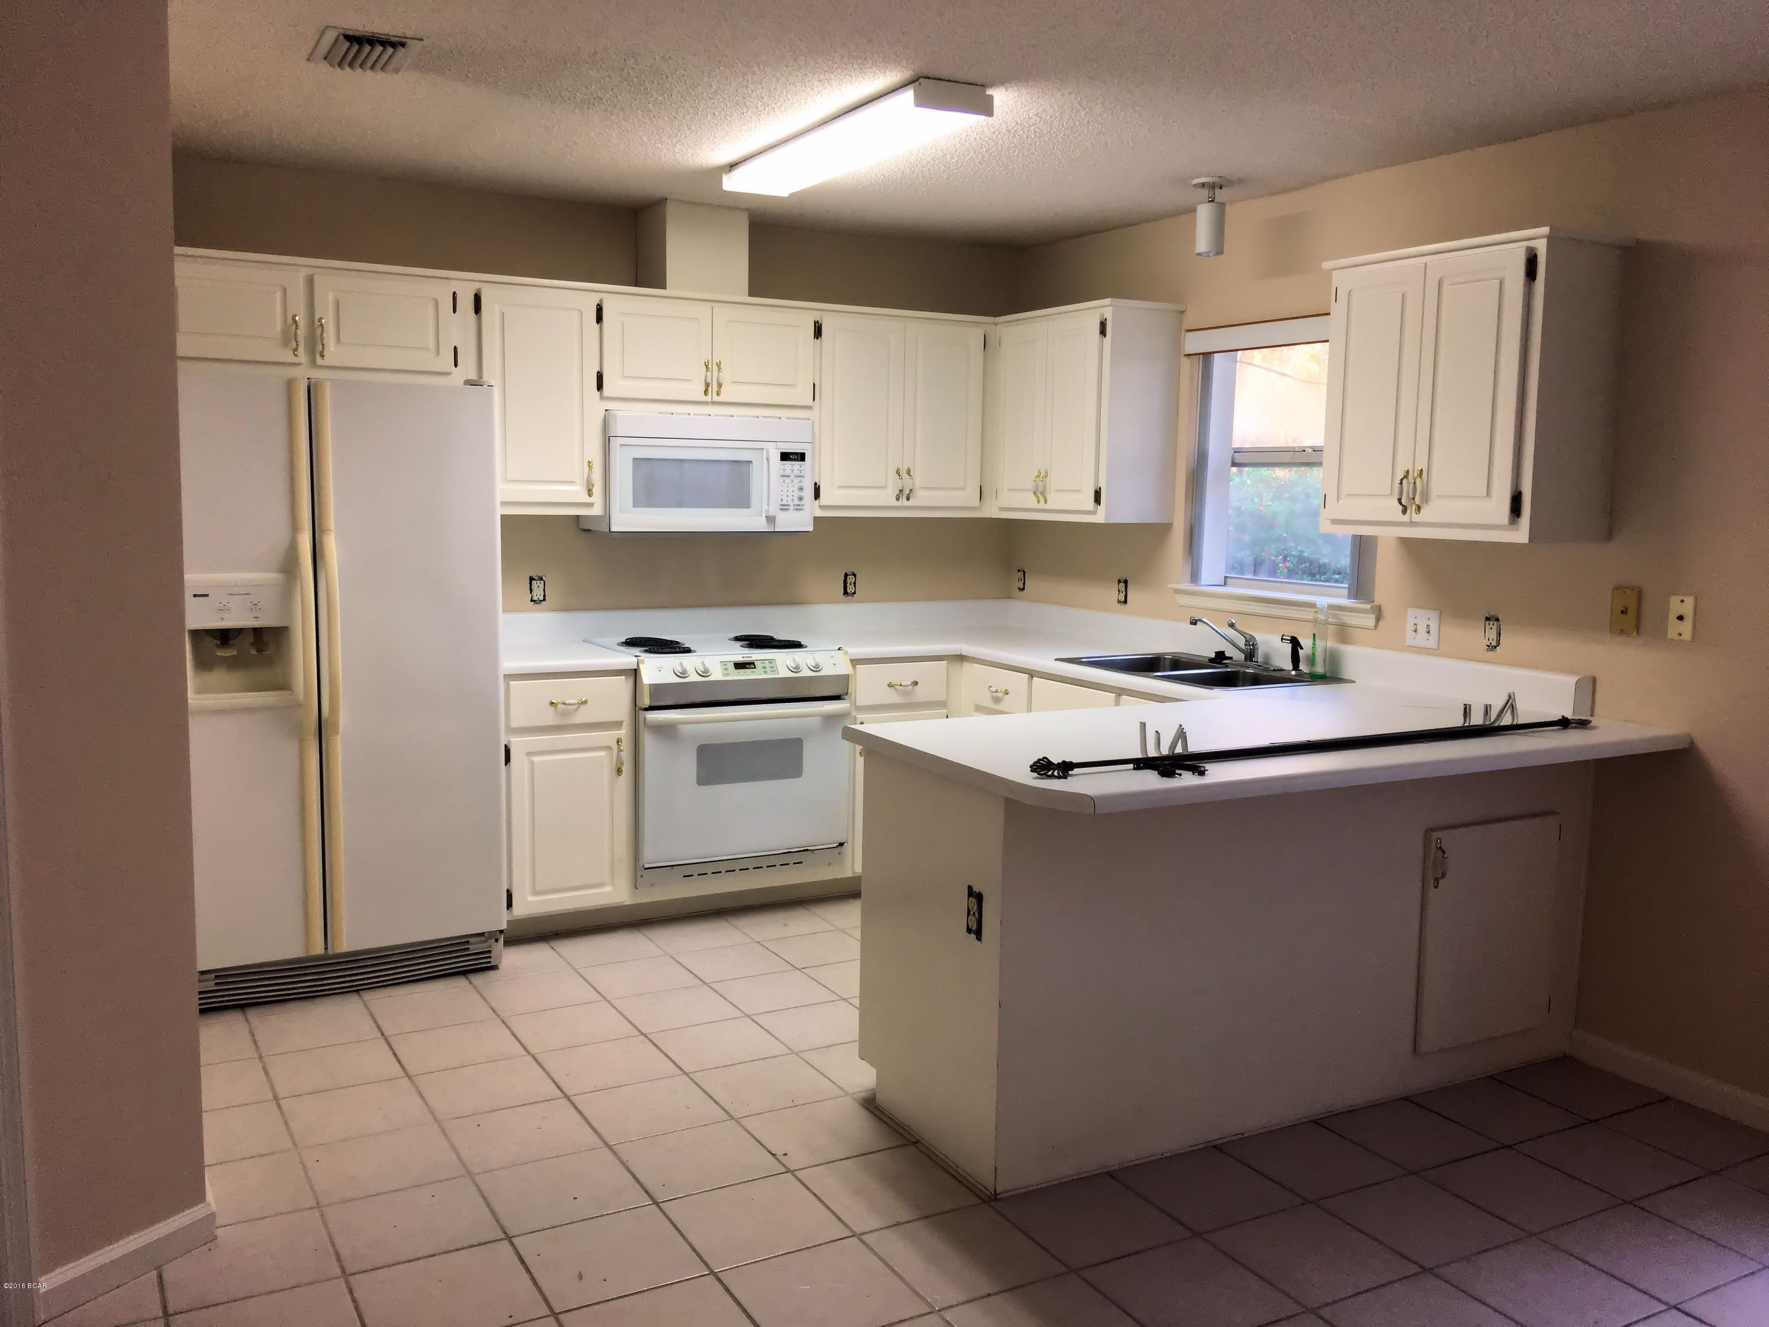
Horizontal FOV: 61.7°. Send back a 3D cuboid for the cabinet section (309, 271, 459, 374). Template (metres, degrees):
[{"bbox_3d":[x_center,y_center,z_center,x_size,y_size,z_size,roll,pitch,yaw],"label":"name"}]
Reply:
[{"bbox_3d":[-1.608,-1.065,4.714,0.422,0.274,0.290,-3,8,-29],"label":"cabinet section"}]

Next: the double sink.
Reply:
[{"bbox_3d":[1.009,0.111,4.777,0.559,0.180,0.838,-3,8,-29],"label":"double sink"}]

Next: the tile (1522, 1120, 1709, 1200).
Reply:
[{"bbox_3d":[1.639,1.125,3.356,0.295,0.010,0.295,-3,8,-29],"label":"tile"}]

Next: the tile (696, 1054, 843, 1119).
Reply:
[{"bbox_3d":[-0.291,1.056,3.695,0.300,0.010,0.300,-3,8,-29],"label":"tile"}]

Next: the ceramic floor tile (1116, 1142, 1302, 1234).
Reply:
[{"bbox_3d":[0.689,1.128,3.177,0.295,0.010,0.295,-3,8,-29],"label":"ceramic floor tile"}]

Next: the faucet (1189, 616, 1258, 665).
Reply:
[{"bbox_3d":[1.100,-0.074,4.791,0.251,0.156,0.080,-2,7,-21],"label":"faucet"}]

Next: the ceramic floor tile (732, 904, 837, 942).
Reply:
[{"bbox_3d":[-0.357,0.893,5.042,0.295,0.010,0.295,-3,8,-29],"label":"ceramic floor tile"}]

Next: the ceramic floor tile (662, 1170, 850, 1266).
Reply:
[{"bbox_3d":[-0.260,1.128,2.996,0.302,0.010,0.302,-3,7,-29],"label":"ceramic floor tile"}]

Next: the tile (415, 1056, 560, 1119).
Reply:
[{"bbox_3d":[-0.976,1.042,3.645,0.295,0.010,0.295,-3,8,-29],"label":"tile"}]

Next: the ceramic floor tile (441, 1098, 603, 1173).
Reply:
[{"bbox_3d":[-0.822,1.073,3.366,0.298,0.012,0.298,-3,8,-29],"label":"ceramic floor tile"}]

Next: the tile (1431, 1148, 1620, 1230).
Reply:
[{"bbox_3d":[1.368,1.135,3.194,0.298,0.012,0.298,-3,8,-29],"label":"tile"}]

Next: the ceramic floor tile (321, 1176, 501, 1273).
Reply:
[{"bbox_3d":[-0.945,1.124,2.964,0.302,0.010,0.302,-3,7,-29],"label":"ceramic floor tile"}]

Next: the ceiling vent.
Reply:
[{"bbox_3d":[-1.228,-1.444,3.501,0.220,0.018,0.324,-3,8,-29],"label":"ceiling vent"}]

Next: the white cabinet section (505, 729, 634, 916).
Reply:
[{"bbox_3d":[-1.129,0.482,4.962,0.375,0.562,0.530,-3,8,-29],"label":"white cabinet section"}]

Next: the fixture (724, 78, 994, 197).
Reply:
[{"bbox_3d":[-0.117,-1.468,4.199,0.226,0.073,1.224,-3,8,-29],"label":"fixture"}]

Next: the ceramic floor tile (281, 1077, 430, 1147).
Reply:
[{"bbox_3d":[-1.242,1.056,3.500,0.291,0.010,0.291,-3,8,-29],"label":"ceramic floor tile"}]

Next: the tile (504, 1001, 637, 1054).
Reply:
[{"bbox_3d":[-0.858,0.999,4.061,0.302,0.010,0.302,-3,7,-29],"label":"tile"}]

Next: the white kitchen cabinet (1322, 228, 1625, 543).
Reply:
[{"bbox_3d":[1.562,-0.717,3.988,0.327,0.754,0.713,-3,8,-29],"label":"white kitchen cabinet"}]

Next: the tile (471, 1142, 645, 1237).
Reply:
[{"bbox_3d":[-0.676,1.106,3.105,0.298,0.012,0.298,-3,8,-29],"label":"tile"}]

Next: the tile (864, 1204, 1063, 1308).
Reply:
[{"bbox_3d":[0.155,1.149,2.878,0.298,0.012,0.298,-3,8,-29],"label":"tile"}]

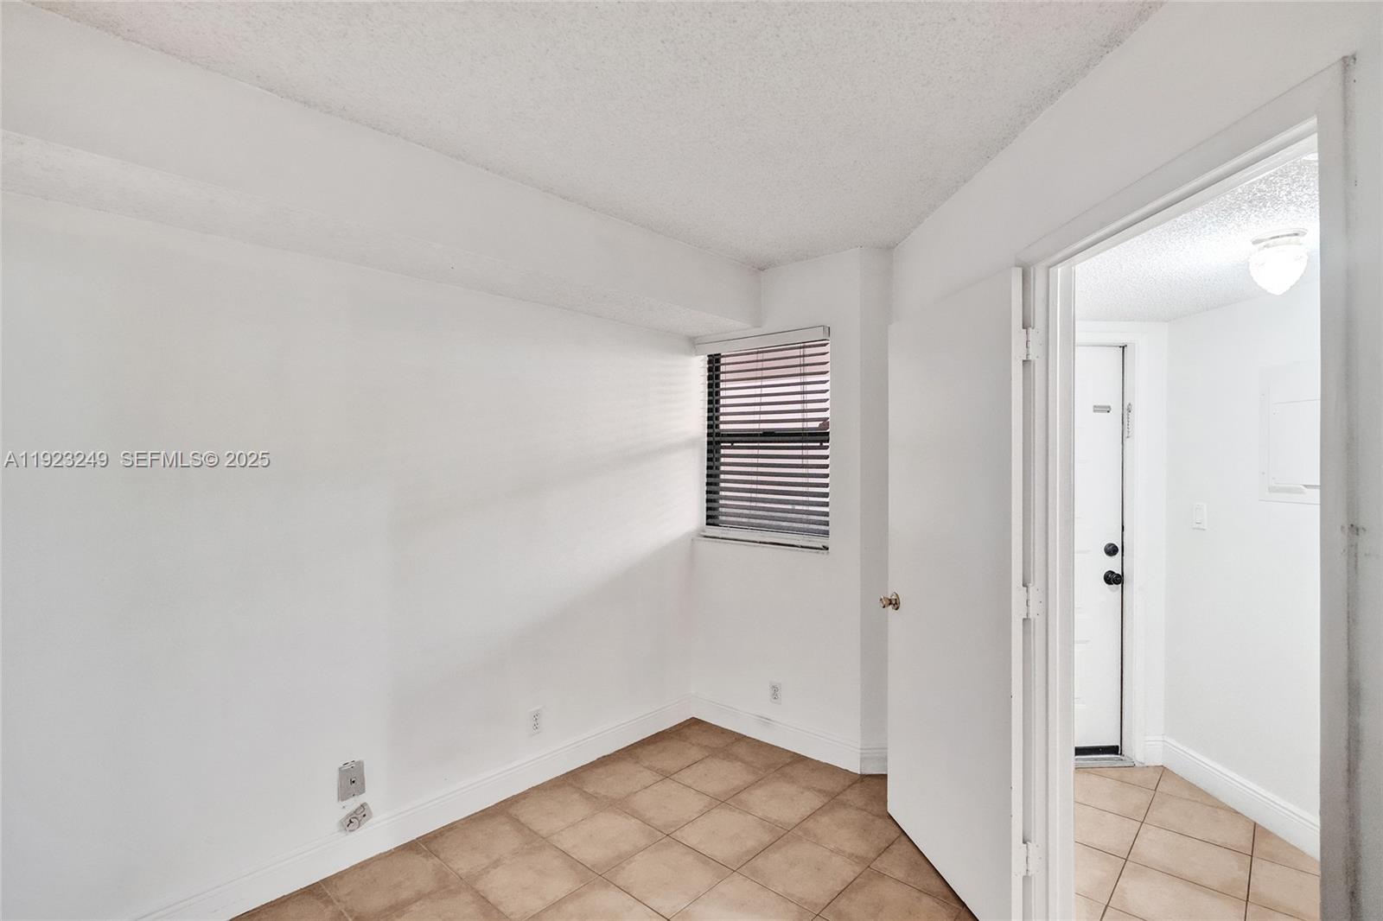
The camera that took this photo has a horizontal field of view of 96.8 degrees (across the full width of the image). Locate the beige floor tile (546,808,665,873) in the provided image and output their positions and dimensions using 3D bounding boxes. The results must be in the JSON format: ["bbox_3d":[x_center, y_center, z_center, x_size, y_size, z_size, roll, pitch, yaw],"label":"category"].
[{"bbox_3d":[-0.336,1.502,2.442,0.335,0.010,0.335,-1,-1,42],"label":"beige floor tile"}]

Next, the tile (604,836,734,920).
[{"bbox_3d":[-0.086,1.455,2.157,0.330,0.010,0.330,0,0,42],"label":"tile"}]

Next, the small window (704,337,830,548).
[{"bbox_3d":[0.386,-0.097,3.287,0.816,1.066,0.090,0,-1,41],"label":"small window"}]

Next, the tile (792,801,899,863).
[{"bbox_3d":[0.638,1.502,2.486,0.335,0.010,0.335,-1,-1,42],"label":"tile"}]

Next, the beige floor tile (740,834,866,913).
[{"bbox_3d":[0.405,1.499,2.244,0.335,0.010,0.335,-1,-1,42],"label":"beige floor tile"}]

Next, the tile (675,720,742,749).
[{"bbox_3d":[0.114,1.455,3.220,0.330,0.010,0.290,0,0,42],"label":"tile"}]

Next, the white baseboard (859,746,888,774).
[{"bbox_3d":[0.868,1.411,2.906,0.145,0.136,0.018,0,0,-2],"label":"white baseboard"}]

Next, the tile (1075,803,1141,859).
[{"bbox_3d":[1.569,1.455,2.451,0.330,0.010,0.330,0,0,44],"label":"tile"}]

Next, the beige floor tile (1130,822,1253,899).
[{"bbox_3d":[1.848,1.480,2.278,0.325,0.010,0.325,0,-1,42],"label":"beige floor tile"}]

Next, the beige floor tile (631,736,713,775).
[{"bbox_3d":[-0.105,1.484,3.084,0.310,0.010,0.325,0,-1,42],"label":"beige floor tile"}]

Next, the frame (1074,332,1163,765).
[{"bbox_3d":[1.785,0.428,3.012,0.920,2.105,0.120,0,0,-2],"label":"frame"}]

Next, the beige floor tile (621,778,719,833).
[{"bbox_3d":[-0.104,1.505,2.684,0.335,0.010,0.335,-1,-1,42],"label":"beige floor tile"}]

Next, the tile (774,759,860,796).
[{"bbox_3d":[0.593,1.509,2.924,0.335,0.010,0.266,-1,-1,42],"label":"tile"}]

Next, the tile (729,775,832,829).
[{"bbox_3d":[0.377,1.455,2.623,0.330,0.010,0.330,0,0,42],"label":"tile"}]

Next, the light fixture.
[{"bbox_3d":[1.783,-0.593,1.868,0.128,0.175,0.128,0,0,-2],"label":"light fixture"}]

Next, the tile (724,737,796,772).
[{"bbox_3d":[0.347,1.455,3.030,0.330,0.010,0.290,0,0,42],"label":"tile"}]

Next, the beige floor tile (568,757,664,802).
[{"bbox_3d":[-0.323,1.455,2.796,0.330,0.010,0.330,0,0,42],"label":"beige floor tile"}]

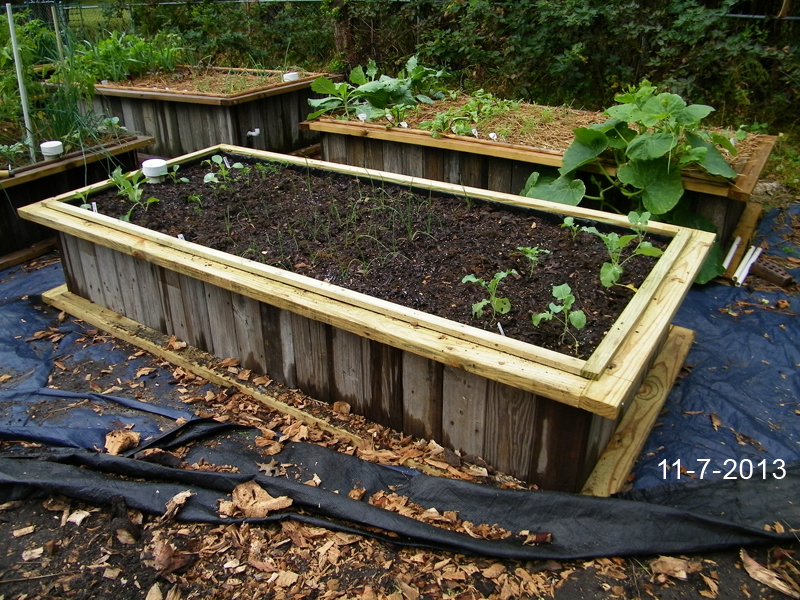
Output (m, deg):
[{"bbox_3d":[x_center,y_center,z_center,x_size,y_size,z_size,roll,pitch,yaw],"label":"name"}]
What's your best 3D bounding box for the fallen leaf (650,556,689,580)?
[{"bbox_3d":[0.690,0.687,1.656,0.090,0.025,0.055,0,28,1],"label":"fallen leaf"}]

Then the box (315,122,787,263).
[{"bbox_3d":[0.776,-0.862,4.023,2.599,0.465,1.192,16,33,29],"label":"box"}]

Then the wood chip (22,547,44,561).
[{"bbox_3d":[-0.999,0.691,1.764,0.048,0.009,0.026,-17,33,-26],"label":"wood chip"}]

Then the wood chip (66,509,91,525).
[{"bbox_3d":[-0.865,0.582,1.739,0.048,0.017,0.040,9,29,18],"label":"wood chip"}]

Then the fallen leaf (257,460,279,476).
[{"bbox_3d":[-0.411,0.523,2.008,0.067,0.012,0.062,0,28,1],"label":"fallen leaf"}]

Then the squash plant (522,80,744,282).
[{"bbox_3d":[1.157,-0.600,3.154,0.870,0.780,0.700,16,33,29],"label":"squash plant"}]

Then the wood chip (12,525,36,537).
[{"bbox_3d":[-1.065,0.655,1.834,0.050,0.008,0.022,-14,31,-20],"label":"wood chip"}]

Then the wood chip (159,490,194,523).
[{"bbox_3d":[-0.601,0.550,1.751,0.036,0.025,0.112,15,31,28],"label":"wood chip"}]

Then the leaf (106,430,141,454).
[{"bbox_3d":[-0.903,0.460,2.105,0.110,0.045,0.085,0,28,1],"label":"leaf"}]

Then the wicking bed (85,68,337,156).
[{"bbox_3d":[-1.780,-1.660,5.481,2.300,0.510,1.370,15,31,27],"label":"wicking bed"}]

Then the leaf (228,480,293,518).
[{"bbox_3d":[-0.400,0.572,1.856,0.180,0.040,0.115,0,28,1],"label":"leaf"}]

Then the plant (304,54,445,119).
[{"bbox_3d":[-0.150,-1.376,4.209,0.720,0.360,0.780,16,33,29],"label":"plant"}]

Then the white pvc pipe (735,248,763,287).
[{"bbox_3d":[1.725,-0.177,3.210,0.070,0.035,0.473,19,34,32],"label":"white pvc pipe"}]

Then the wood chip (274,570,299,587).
[{"bbox_3d":[-0.287,0.703,1.638,0.049,0.012,0.041,12,30,21],"label":"wood chip"}]

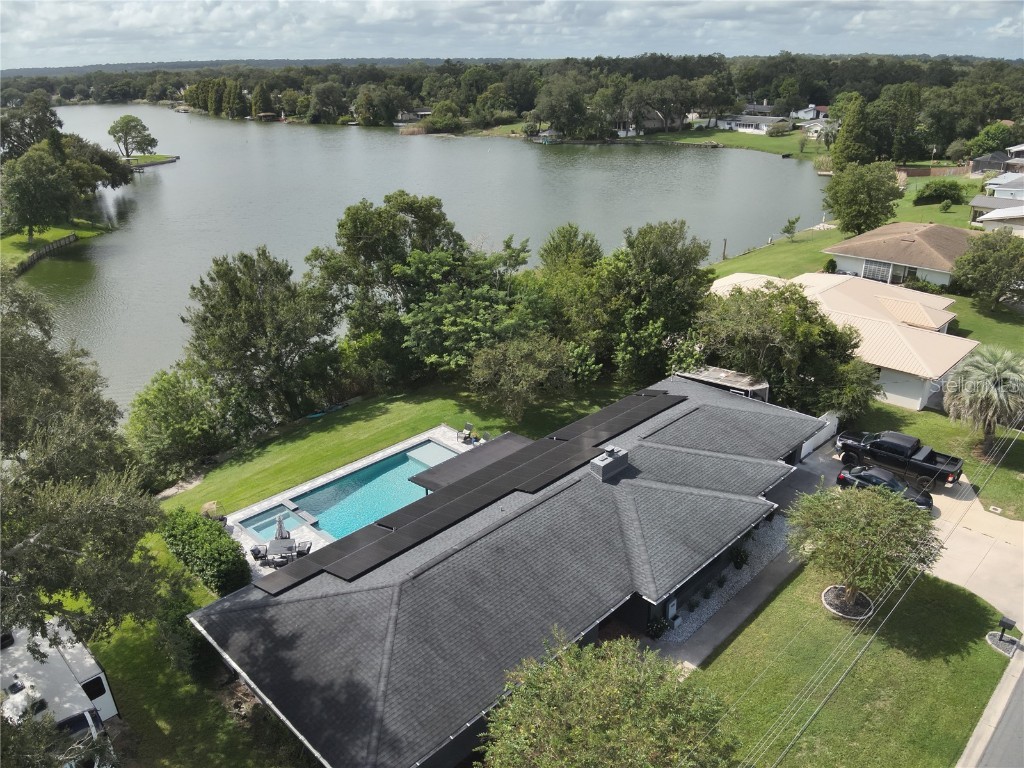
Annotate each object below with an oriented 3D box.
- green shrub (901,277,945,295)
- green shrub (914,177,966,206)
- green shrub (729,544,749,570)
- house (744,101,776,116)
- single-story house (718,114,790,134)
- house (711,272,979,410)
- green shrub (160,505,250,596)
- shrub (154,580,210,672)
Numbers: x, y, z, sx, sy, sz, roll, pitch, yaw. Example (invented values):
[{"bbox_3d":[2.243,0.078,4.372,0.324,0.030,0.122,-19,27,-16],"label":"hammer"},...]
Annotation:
[{"bbox_3d":[39.422,-9.411,68.184,1.500,1.150,4.000,-22,32,-40],"label":"green shrub"},{"bbox_3d":[65.816,-29.876,110.925,7.600,3.300,4.800,0,24,0],"label":"green shrub"},{"bbox_3d":[9.924,7.570,30.868,0.820,0.900,0.820,0,24,0],"label":"green shrub"},{"bbox_3d":[103.950,-114.617,297.000,10.000,5.800,15.500,-22,32,-40],"label":"house"},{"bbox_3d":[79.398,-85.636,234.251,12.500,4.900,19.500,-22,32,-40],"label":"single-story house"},{"bbox_3d":[24.802,-5.670,55.766,18.100,4.600,21.200,-22,32,-40],"label":"house"},{"bbox_3d":[-13.419,7.134,31.494,1.750,1.550,5.600,-22,32,-40],"label":"green shrub"},{"bbox_3d":[-12.223,9.070,26.337,2.000,2.200,2.200,-22,32,-40],"label":"shrub"}]

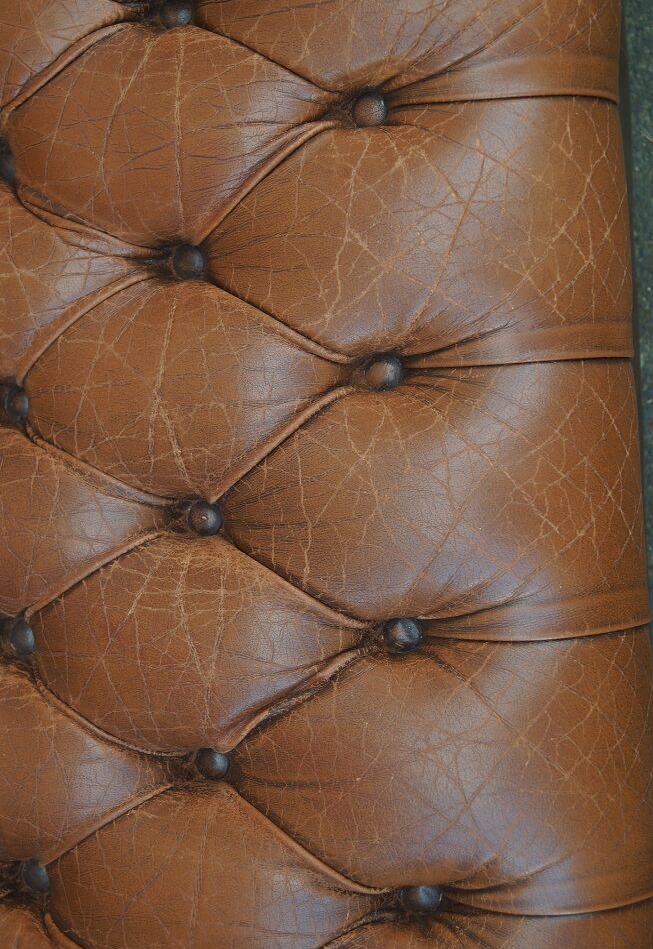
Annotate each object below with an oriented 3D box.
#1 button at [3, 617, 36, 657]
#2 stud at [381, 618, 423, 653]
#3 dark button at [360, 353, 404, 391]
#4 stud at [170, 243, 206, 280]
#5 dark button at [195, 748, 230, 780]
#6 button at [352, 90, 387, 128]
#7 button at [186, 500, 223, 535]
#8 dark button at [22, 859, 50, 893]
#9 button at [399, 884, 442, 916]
[{"bbox_3d":[-0.185,0.099,0.998,0.009,0.020,0.020,0,90,-61],"label":"button"},{"bbox_3d":[0.043,0.088,0.900,0.020,0.009,0.020,0,90,18],"label":"stud"},{"bbox_3d":[0.032,-0.057,0.900,0.020,0.009,0.020,0,90,18],"label":"dark button"},{"bbox_3d":[-0.080,-0.123,0.947,0.009,0.020,0.020,0,90,-67],"label":"stud"},{"bbox_3d":[-0.065,0.167,0.947,0.009,0.020,0.020,0,90,-67],"label":"dark button"},{"bbox_3d":[0.024,-0.201,0.900,0.020,0.009,0.020,0,90,18],"label":"button"},{"bbox_3d":[-0.070,0.025,0.947,0.009,0.020,0.020,0,90,-67],"label":"button"},{"bbox_3d":[-0.177,0.245,0.998,0.009,0.020,0.020,0,90,-61],"label":"dark button"},{"bbox_3d":[0.052,0.233,0.900,0.020,0.009,0.020,0,90,18],"label":"button"}]

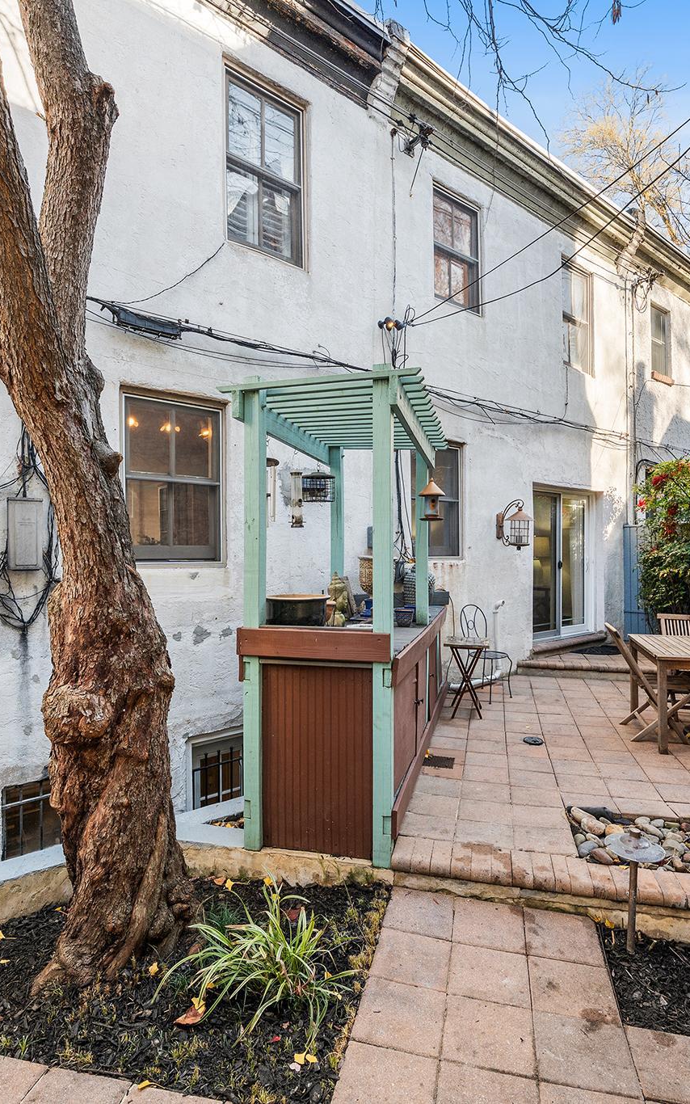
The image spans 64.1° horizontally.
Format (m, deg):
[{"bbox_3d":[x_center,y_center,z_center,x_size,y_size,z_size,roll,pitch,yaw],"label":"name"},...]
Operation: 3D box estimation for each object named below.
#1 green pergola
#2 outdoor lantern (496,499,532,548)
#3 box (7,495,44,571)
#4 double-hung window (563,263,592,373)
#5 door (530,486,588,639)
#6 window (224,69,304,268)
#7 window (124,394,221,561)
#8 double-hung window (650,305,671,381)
[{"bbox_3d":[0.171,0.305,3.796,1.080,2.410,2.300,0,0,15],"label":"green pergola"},{"bbox_3d":[2.128,-0.341,6.911,0.320,0.600,0.420,0,0,-38],"label":"outdoor lantern"},{"bbox_3d":[-2.208,-0.113,3.804,0.210,0.485,0.100,0,0,-37],"label":"box"},{"bbox_3d":[3.469,-3.468,8.307,0.860,1.470,0.120,0,0,-38],"label":"double-hung window"},{"bbox_3d":[3.188,0.211,8.118,1.780,2.060,0.120,0,0,-38],"label":"door"},{"bbox_3d":[-0.751,-3.440,5.063,0.785,1.487,0.120,0,0,-37],"label":"window"},{"bbox_3d":[-1.399,-0.557,4.501,0.810,1.300,0.100,0,0,-38],"label":"window"},{"bbox_3d":[5.550,-3.665,9.775,0.739,1.201,0.120,0,0,-37],"label":"double-hung window"}]

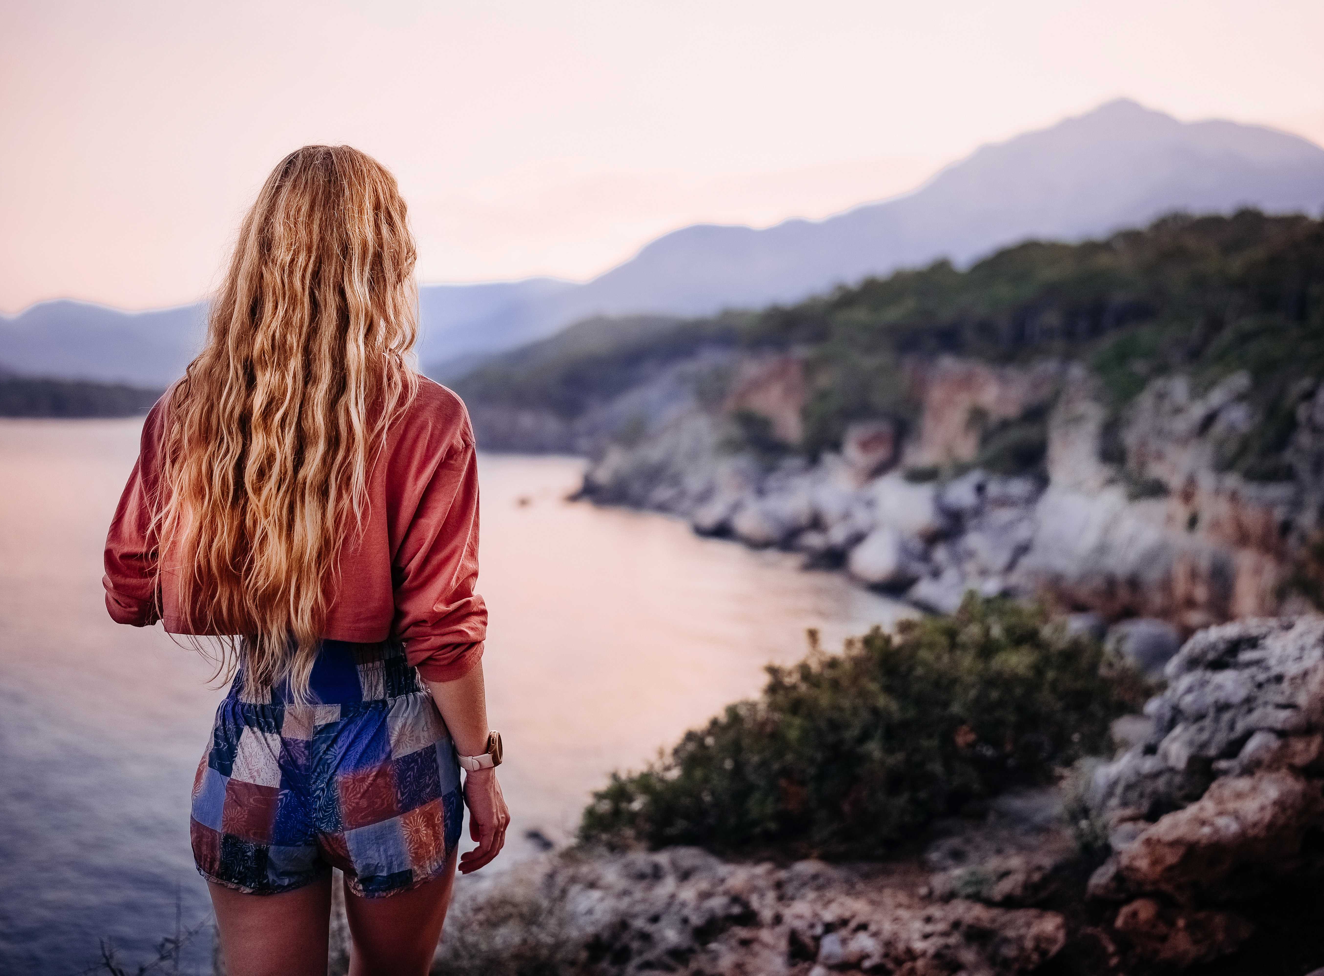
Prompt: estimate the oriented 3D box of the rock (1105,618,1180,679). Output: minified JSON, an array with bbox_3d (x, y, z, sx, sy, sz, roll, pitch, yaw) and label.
[{"bbox_3d":[6.097,2.040,18.000,0.980,0.780,0.850,1,4,19],"label":"rock"}]

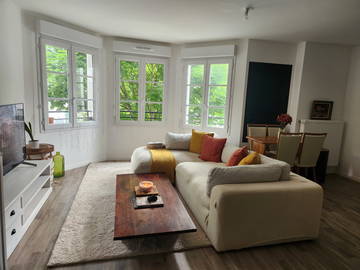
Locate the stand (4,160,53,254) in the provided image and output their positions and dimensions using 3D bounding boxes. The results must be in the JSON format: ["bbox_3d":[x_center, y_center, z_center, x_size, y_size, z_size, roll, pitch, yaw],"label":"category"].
[{"bbox_3d":[-1.806,0.711,2.610,0.380,0.445,1.530,0,10,-15],"label":"stand"}]

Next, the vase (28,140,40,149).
[{"bbox_3d":[-2.078,0.145,3.430,0.145,0.115,0.145,0,10,-15],"label":"vase"}]

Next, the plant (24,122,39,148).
[{"bbox_3d":[-2.120,0.016,3.396,0.190,0.370,0.230,0,10,-15],"label":"plant"}]

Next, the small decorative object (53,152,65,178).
[{"bbox_3d":[-2.032,0.486,3.990,0.180,0.420,0.180,0,10,-15],"label":"small decorative object"}]

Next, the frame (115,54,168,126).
[{"bbox_3d":[-0.795,-0.906,5.056,1.120,1.440,0.100,0,10,-18],"label":"frame"}]

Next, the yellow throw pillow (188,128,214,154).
[{"bbox_3d":[0.386,0.140,4.320,0.430,0.420,0.150,8,-5,31],"label":"yellow throw pillow"}]

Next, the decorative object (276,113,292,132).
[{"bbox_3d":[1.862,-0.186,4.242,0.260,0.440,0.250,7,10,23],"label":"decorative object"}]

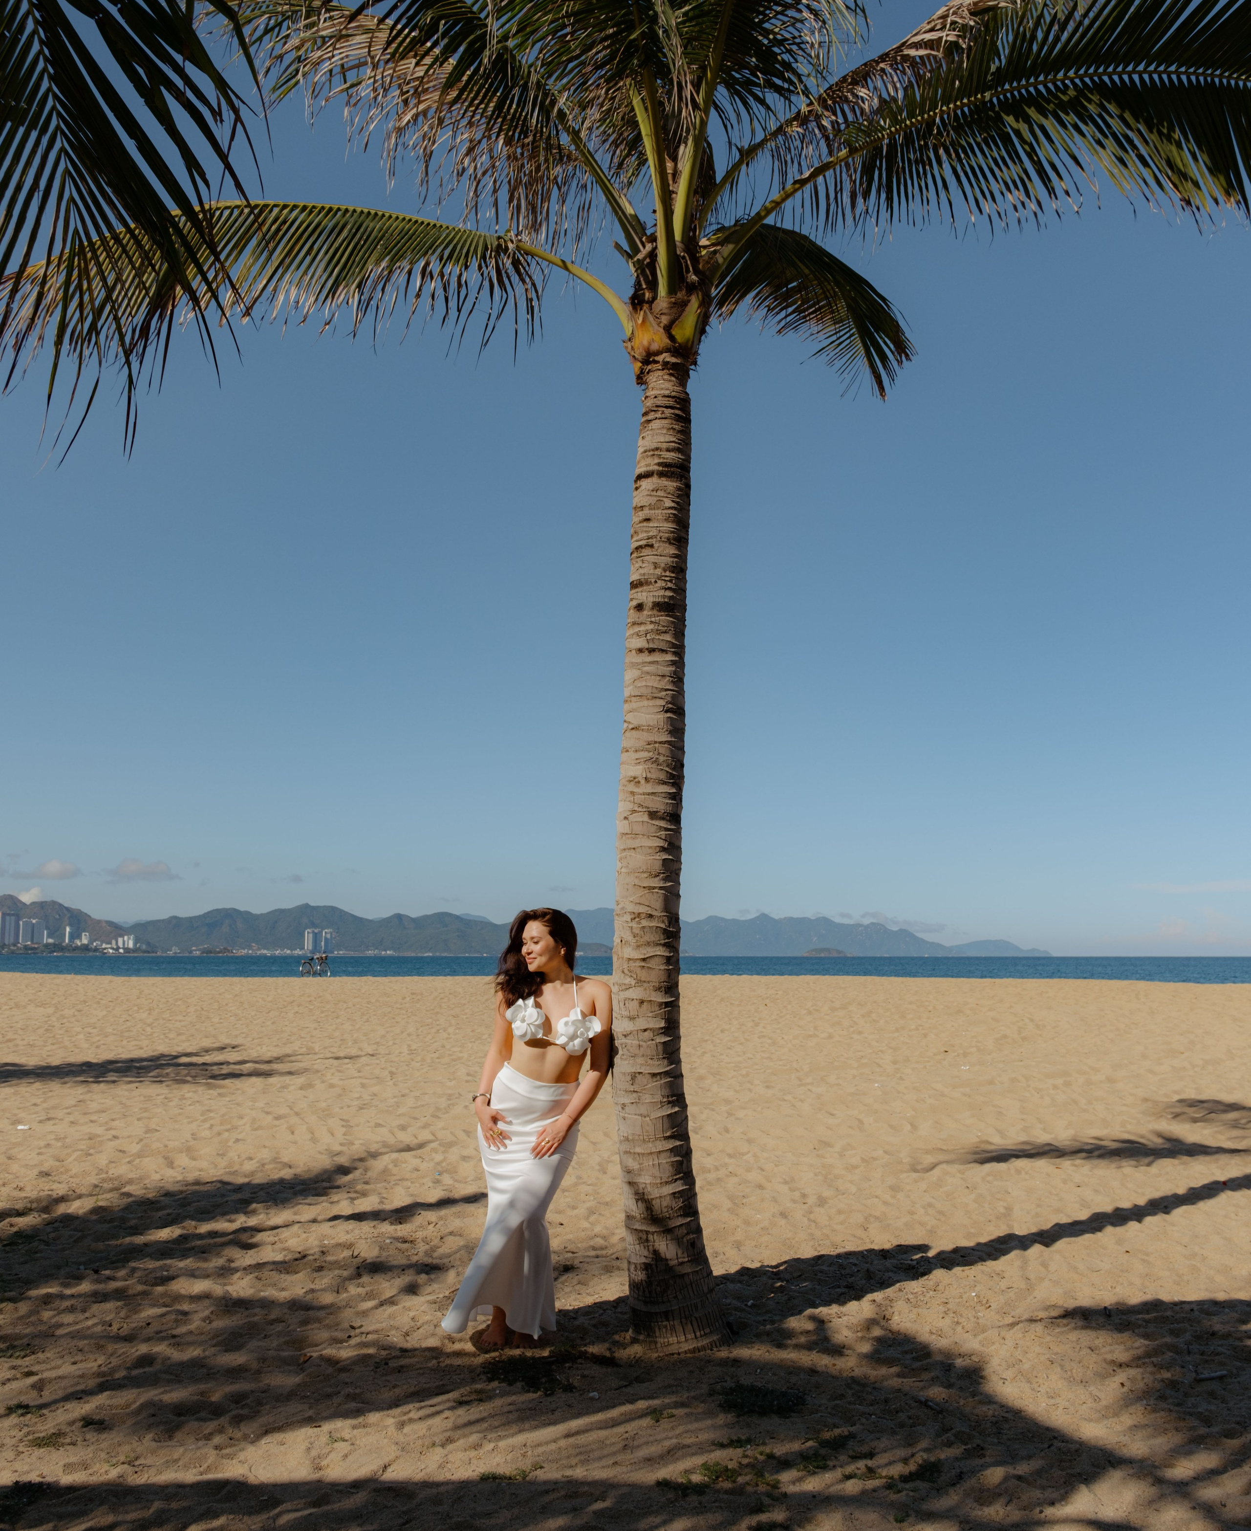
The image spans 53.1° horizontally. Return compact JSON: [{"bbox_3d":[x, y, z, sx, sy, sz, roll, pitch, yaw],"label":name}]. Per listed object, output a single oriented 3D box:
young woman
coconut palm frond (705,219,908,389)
[{"bbox_3d":[-0.390,1.390,4.900,0.660,1.620,0.380,-1,-9,5],"label":"young woman"},{"bbox_3d":[0.965,-2.390,6.500,0.750,0.800,1.500,-5,-10,30],"label":"coconut palm frond"}]

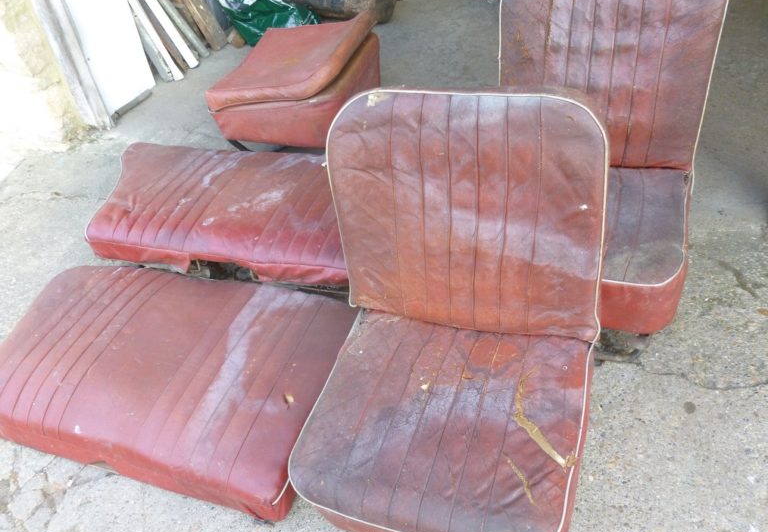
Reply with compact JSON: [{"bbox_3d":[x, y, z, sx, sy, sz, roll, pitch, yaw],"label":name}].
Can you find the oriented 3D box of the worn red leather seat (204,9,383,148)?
[{"bbox_3d":[-0.326,-0.734,2.475,0.520,0.310,0.570,7,43,19],"label":"worn red leather seat"}]

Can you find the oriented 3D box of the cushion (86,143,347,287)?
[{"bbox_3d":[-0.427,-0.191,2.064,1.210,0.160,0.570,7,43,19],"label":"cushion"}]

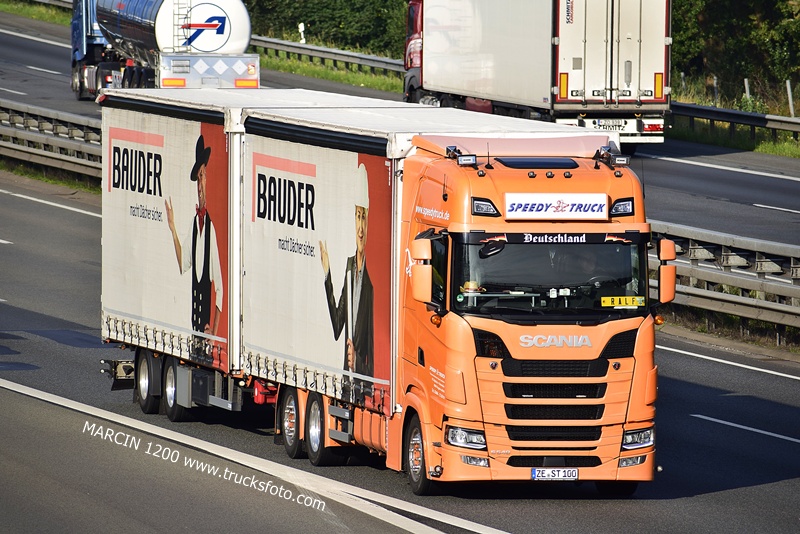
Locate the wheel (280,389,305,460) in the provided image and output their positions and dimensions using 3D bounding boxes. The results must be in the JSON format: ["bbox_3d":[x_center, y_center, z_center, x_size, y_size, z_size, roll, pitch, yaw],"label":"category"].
[{"bbox_3d":[-1.161,1.795,98.114,0.330,0.930,0.930,0,3,-14],"label":"wheel"}]

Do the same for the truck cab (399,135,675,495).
[{"bbox_3d":[1.446,0.542,91.907,2.840,3.890,2.220,0,3,-14],"label":"truck cab"}]

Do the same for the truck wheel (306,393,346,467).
[{"bbox_3d":[-0.840,1.857,96.803,0.335,0.930,0.930,0,3,-14],"label":"truck wheel"}]

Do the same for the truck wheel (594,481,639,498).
[{"bbox_3d":[2.398,2.060,92.581,0.345,0.935,0.935,0,3,-14],"label":"truck wheel"}]

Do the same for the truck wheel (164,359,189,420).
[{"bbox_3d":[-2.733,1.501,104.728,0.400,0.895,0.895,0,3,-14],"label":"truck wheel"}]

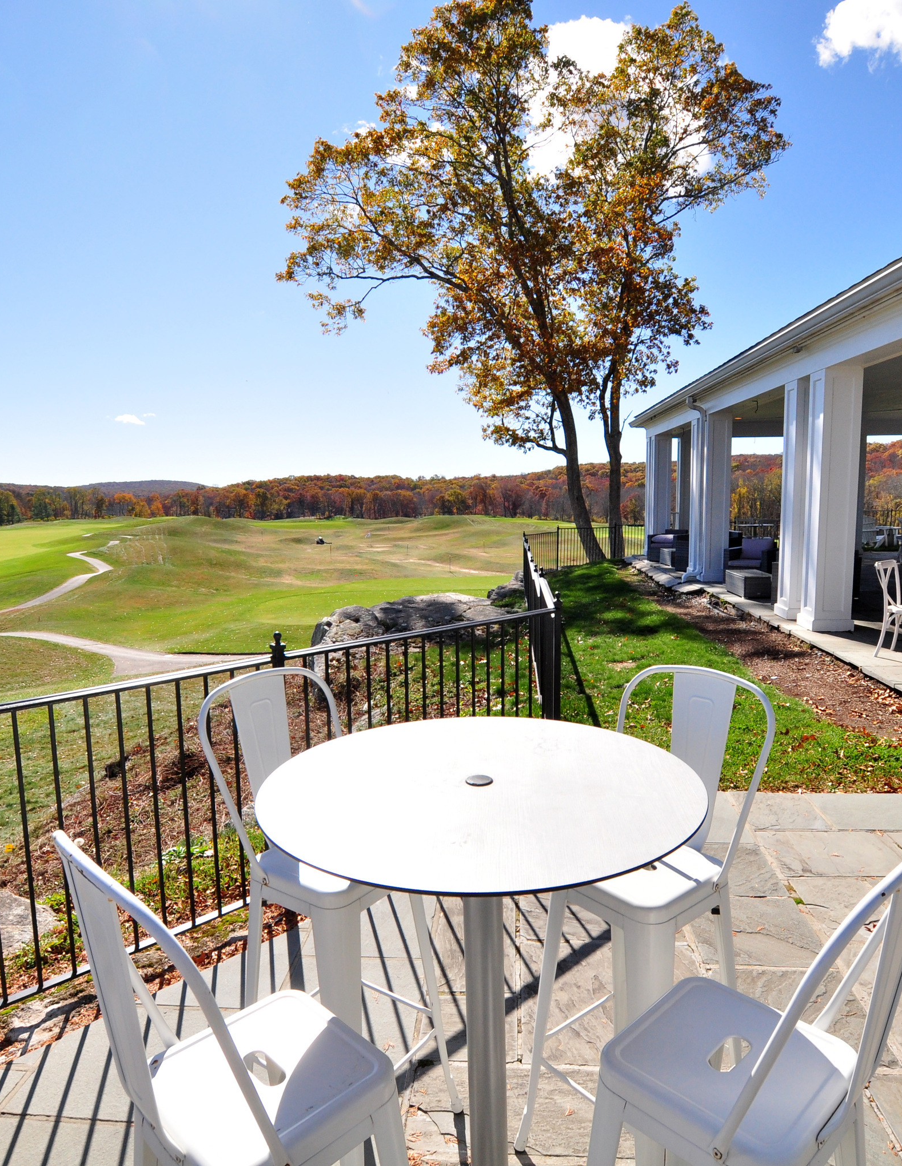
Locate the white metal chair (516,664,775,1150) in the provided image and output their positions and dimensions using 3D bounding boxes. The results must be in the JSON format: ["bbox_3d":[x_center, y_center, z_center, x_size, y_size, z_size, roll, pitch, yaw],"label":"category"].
[{"bbox_3d":[0.457,0.818,1.722,0.449,1.177,0.441,-7,9,-36],"label":"white metal chair"}]

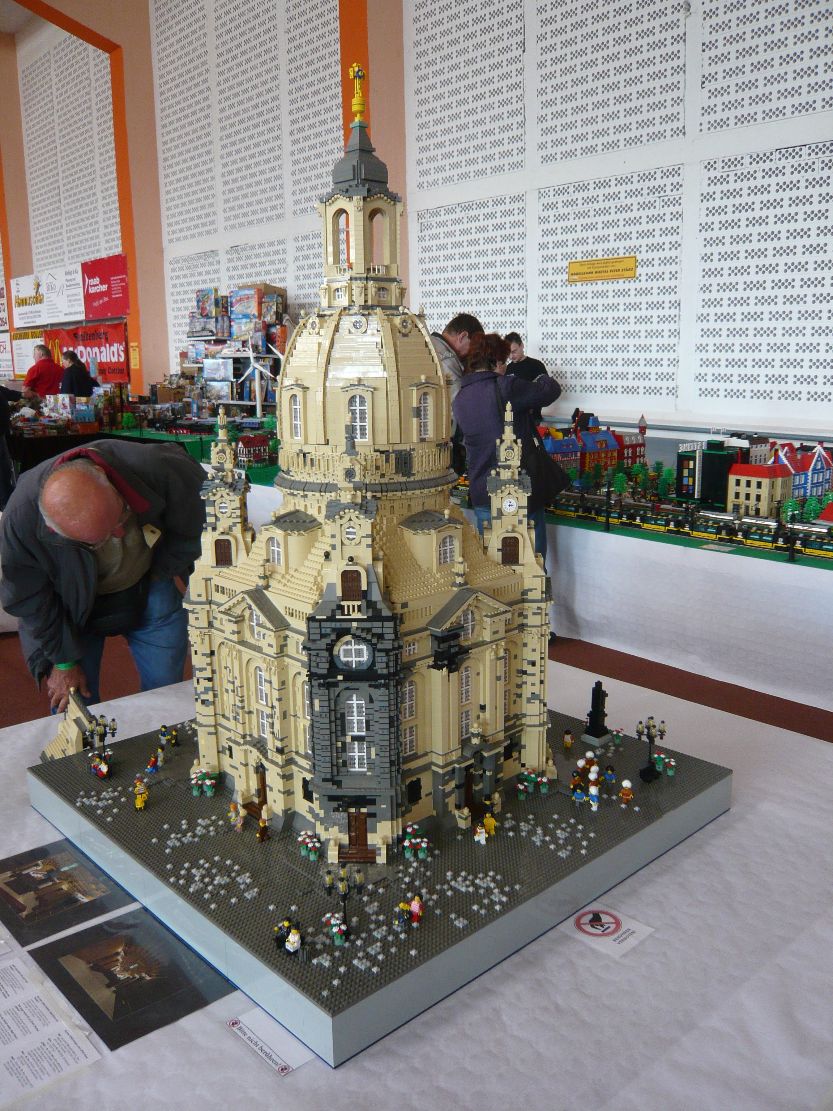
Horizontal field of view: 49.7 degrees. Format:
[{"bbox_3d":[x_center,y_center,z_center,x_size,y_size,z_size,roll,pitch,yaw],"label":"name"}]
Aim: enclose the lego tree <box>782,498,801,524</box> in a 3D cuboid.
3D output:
[{"bbox_3d":[1.834,-0.212,4.400,0.093,0.140,0.093,-11,16,-40],"label":"lego tree"}]

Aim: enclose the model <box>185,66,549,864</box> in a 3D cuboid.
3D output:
[{"bbox_3d":[-0.103,-0.219,1.754,0.645,1.335,0.680,-11,15,-42],"label":"model"}]

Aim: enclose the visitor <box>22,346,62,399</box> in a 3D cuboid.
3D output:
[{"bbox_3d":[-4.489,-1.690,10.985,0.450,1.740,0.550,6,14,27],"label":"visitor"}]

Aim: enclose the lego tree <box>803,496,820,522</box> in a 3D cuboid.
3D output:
[{"bbox_3d":[1.934,-0.221,4.400,0.090,0.140,0.090,-11,16,-40],"label":"lego tree"}]

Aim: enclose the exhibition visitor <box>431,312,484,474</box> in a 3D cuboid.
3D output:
[{"bbox_3d":[0.200,-0.436,4.987,0.550,1.760,0.520,-8,14,-29],"label":"exhibition visitor"}]

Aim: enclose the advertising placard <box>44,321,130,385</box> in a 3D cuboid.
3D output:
[{"bbox_3d":[-6.332,-3.815,17.043,0.040,1.020,3.950,-11,16,-40],"label":"advertising placard"}]

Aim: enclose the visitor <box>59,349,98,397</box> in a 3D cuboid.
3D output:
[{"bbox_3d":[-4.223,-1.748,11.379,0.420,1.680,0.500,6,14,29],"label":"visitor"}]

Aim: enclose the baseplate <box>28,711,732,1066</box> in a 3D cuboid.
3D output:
[{"bbox_3d":[-0.084,0.482,1.855,1.024,0.079,1.024,-11,15,-42],"label":"baseplate"}]

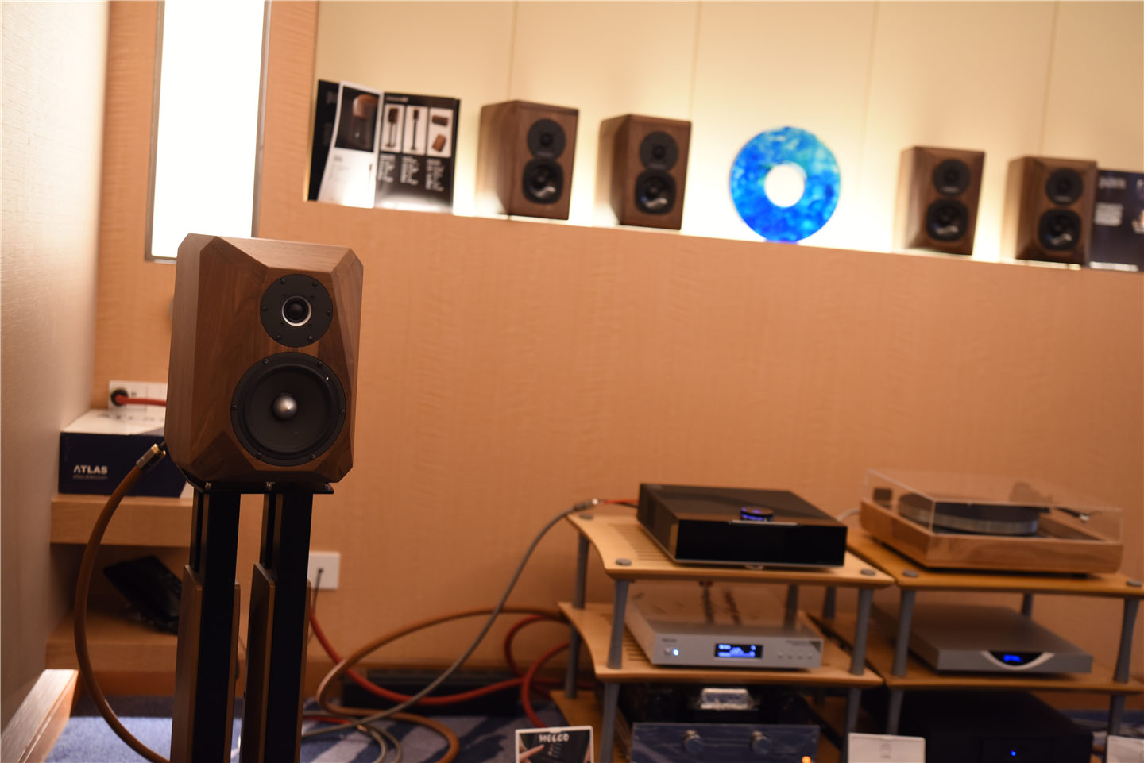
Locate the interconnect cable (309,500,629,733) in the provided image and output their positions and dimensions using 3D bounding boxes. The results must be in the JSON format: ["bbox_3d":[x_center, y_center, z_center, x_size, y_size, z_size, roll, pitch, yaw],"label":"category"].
[{"bbox_3d":[-0.234,0.512,2.880,0.720,0.560,0.200,4,7,-10],"label":"interconnect cable"}]

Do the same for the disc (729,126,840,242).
[{"bbox_3d":[0.540,-0.500,3.224,0.288,0.288,0.030,4,7,-10],"label":"disc"}]

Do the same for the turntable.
[{"bbox_3d":[0.929,0.309,2.848,0.447,0.150,0.355,4,7,-11],"label":"turntable"}]

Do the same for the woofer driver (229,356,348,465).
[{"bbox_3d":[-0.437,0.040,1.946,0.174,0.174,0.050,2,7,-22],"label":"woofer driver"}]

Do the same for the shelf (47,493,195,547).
[{"bbox_3d":[-0.913,0.271,2.705,0.308,0.090,0.305,4,7,-10],"label":"shelf"}]

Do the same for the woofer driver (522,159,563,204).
[{"bbox_3d":[-0.076,-0.490,3.111,0.109,0.109,0.035,2,7,-27],"label":"woofer driver"}]

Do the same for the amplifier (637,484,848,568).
[{"bbox_3d":[0.351,0.302,2.701,0.350,0.106,0.344,4,7,-10],"label":"amplifier"}]

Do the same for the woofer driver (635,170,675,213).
[{"bbox_3d":[0.200,-0.468,3.141,0.108,0.108,0.035,2,7,-22],"label":"woofer driver"}]

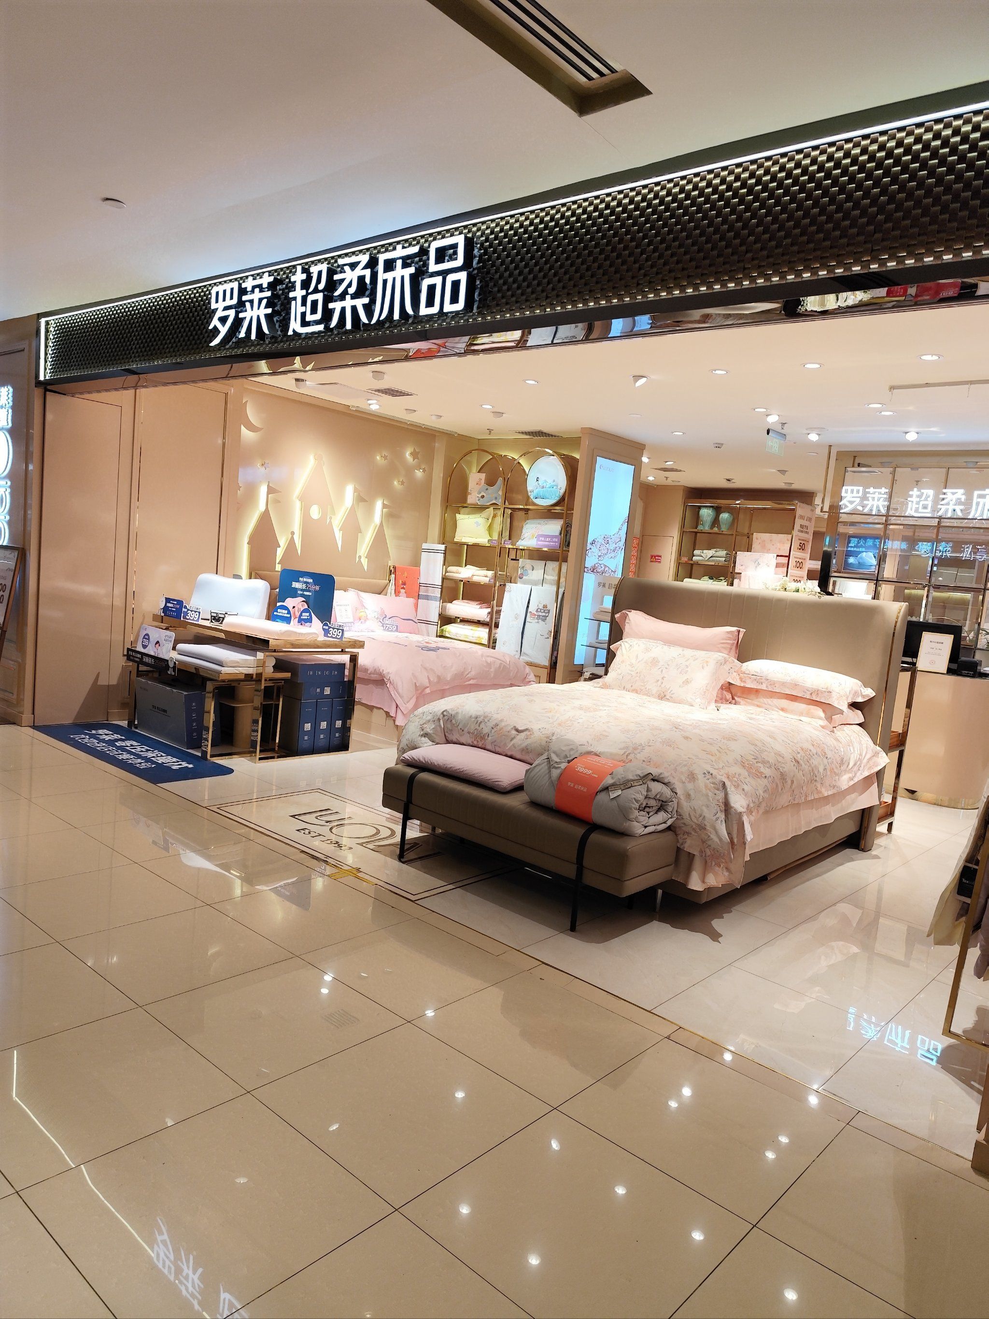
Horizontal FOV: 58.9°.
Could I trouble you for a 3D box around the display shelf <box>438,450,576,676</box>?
[{"bbox_3d":[0.119,-0.812,9.314,1.632,2.766,0.390,10,7,40],"label":"display shelf"}]

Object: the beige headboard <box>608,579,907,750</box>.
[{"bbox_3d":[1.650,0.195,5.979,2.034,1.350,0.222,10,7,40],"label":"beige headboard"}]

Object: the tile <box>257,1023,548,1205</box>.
[{"bbox_3d":[-0.250,1.228,2.431,0.596,0.010,0.596,10,7,40],"label":"tile"}]

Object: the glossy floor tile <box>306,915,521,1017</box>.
[{"bbox_3d":[-0.309,1.140,3.273,0.596,0.010,0.596,10,7,40],"label":"glossy floor tile"}]

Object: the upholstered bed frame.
[{"bbox_3d":[0.862,0.298,5.084,2.034,1.530,2.610,10,7,40],"label":"upholstered bed frame"}]

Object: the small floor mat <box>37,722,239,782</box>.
[{"bbox_3d":[-2.602,0.621,6.214,1.878,0.010,0.594,10,7,40],"label":"small floor mat"}]

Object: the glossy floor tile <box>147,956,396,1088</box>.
[{"bbox_3d":[-0.701,1.146,2.818,0.596,0.010,0.596,10,7,40],"label":"glossy floor tile"}]

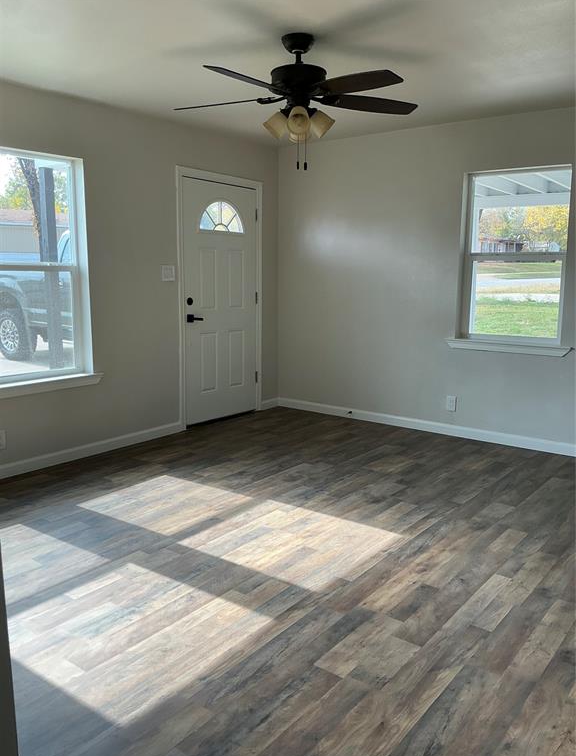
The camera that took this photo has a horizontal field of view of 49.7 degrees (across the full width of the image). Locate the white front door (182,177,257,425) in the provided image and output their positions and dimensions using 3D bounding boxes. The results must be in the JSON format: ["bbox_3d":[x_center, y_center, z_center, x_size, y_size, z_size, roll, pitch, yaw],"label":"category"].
[{"bbox_3d":[-0.586,-0.648,5.454,0.045,2.034,0.907,8,12,37],"label":"white front door"}]

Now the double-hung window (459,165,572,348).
[{"bbox_3d":[1.704,-0.910,4.715,0.786,1.277,0.100,8,12,37],"label":"double-hung window"}]

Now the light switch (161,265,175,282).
[{"bbox_3d":[-0.941,-0.825,4.906,0.012,0.122,0.122,8,12,37],"label":"light switch"}]

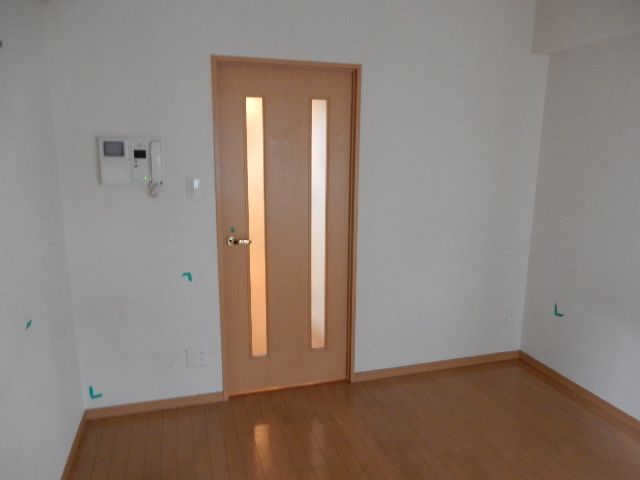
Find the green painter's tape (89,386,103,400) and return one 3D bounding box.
[{"bbox_3d":[-1.224,0.838,2.528,0.062,0.075,0.004,-3,12,-16],"label":"green painter's tape"}]

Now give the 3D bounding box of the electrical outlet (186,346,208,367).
[{"bbox_3d":[-0.706,0.671,2.649,0.117,0.120,0.012,-3,12,-16],"label":"electrical outlet"}]

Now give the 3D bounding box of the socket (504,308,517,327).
[{"bbox_3d":[1.337,0.554,3.249,0.075,0.122,0.012,-3,12,-16],"label":"socket"}]

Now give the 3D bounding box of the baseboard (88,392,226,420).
[{"bbox_3d":[-0.925,0.950,2.636,0.741,0.063,0.015,-3,12,-16],"label":"baseboard"}]

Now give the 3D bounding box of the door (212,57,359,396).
[{"bbox_3d":[-0.179,-0.017,2.699,0.800,1.940,0.070,-3,12,-16],"label":"door"}]

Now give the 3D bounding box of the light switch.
[{"bbox_3d":[-0.675,-0.279,2.469,0.072,0.120,0.014,-3,12,-16],"label":"light switch"}]

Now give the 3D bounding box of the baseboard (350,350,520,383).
[{"bbox_3d":[0.830,0.859,3.154,1.280,0.063,0.015,-3,12,-16],"label":"baseboard"}]

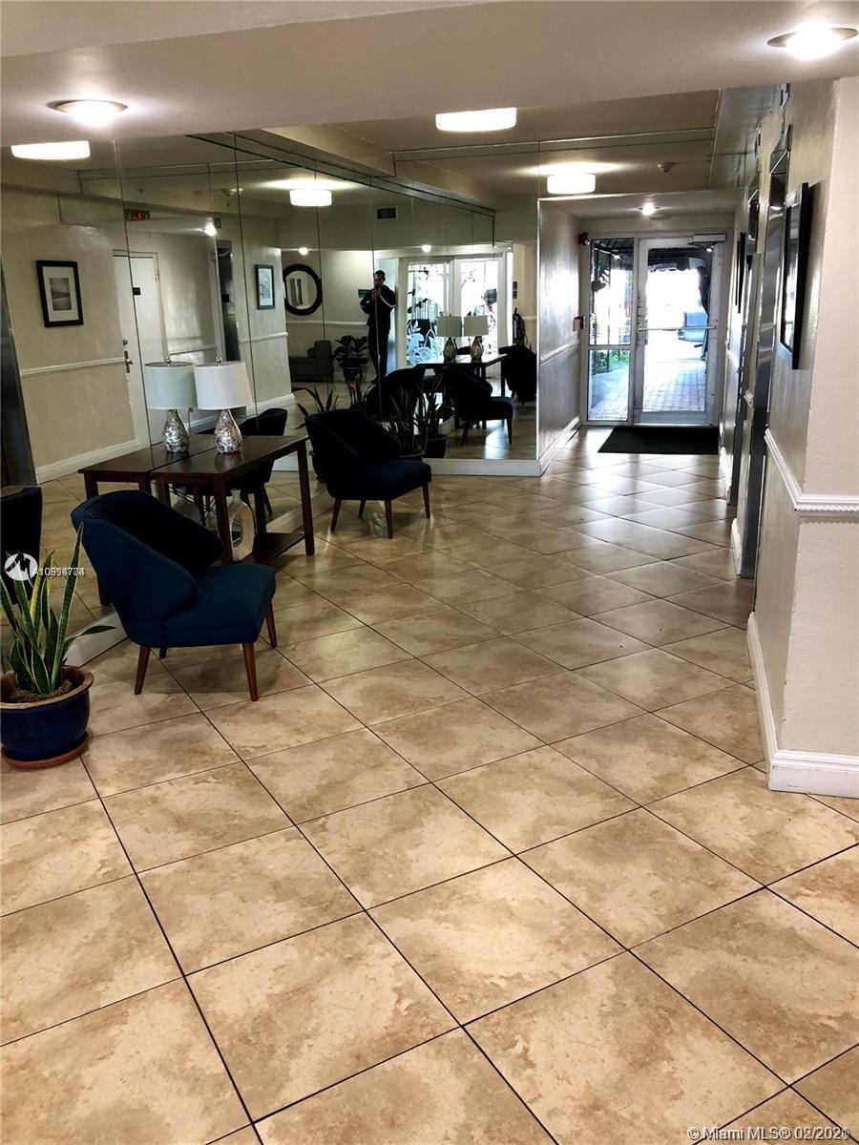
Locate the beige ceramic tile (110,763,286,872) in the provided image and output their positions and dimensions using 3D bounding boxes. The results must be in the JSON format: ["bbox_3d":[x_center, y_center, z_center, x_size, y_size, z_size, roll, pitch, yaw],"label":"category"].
[{"bbox_3d":[-0.767,0.793,3.048,0.500,0.010,0.500,-11,20,-28],"label":"beige ceramic tile"}]

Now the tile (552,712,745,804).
[{"bbox_3d":[0.782,0.660,3.336,0.500,0.010,0.500,-11,20,-28],"label":"tile"}]

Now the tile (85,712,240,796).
[{"bbox_3d":[-1.008,0.666,3.422,0.491,0.013,0.491,-11,20,-28],"label":"tile"}]

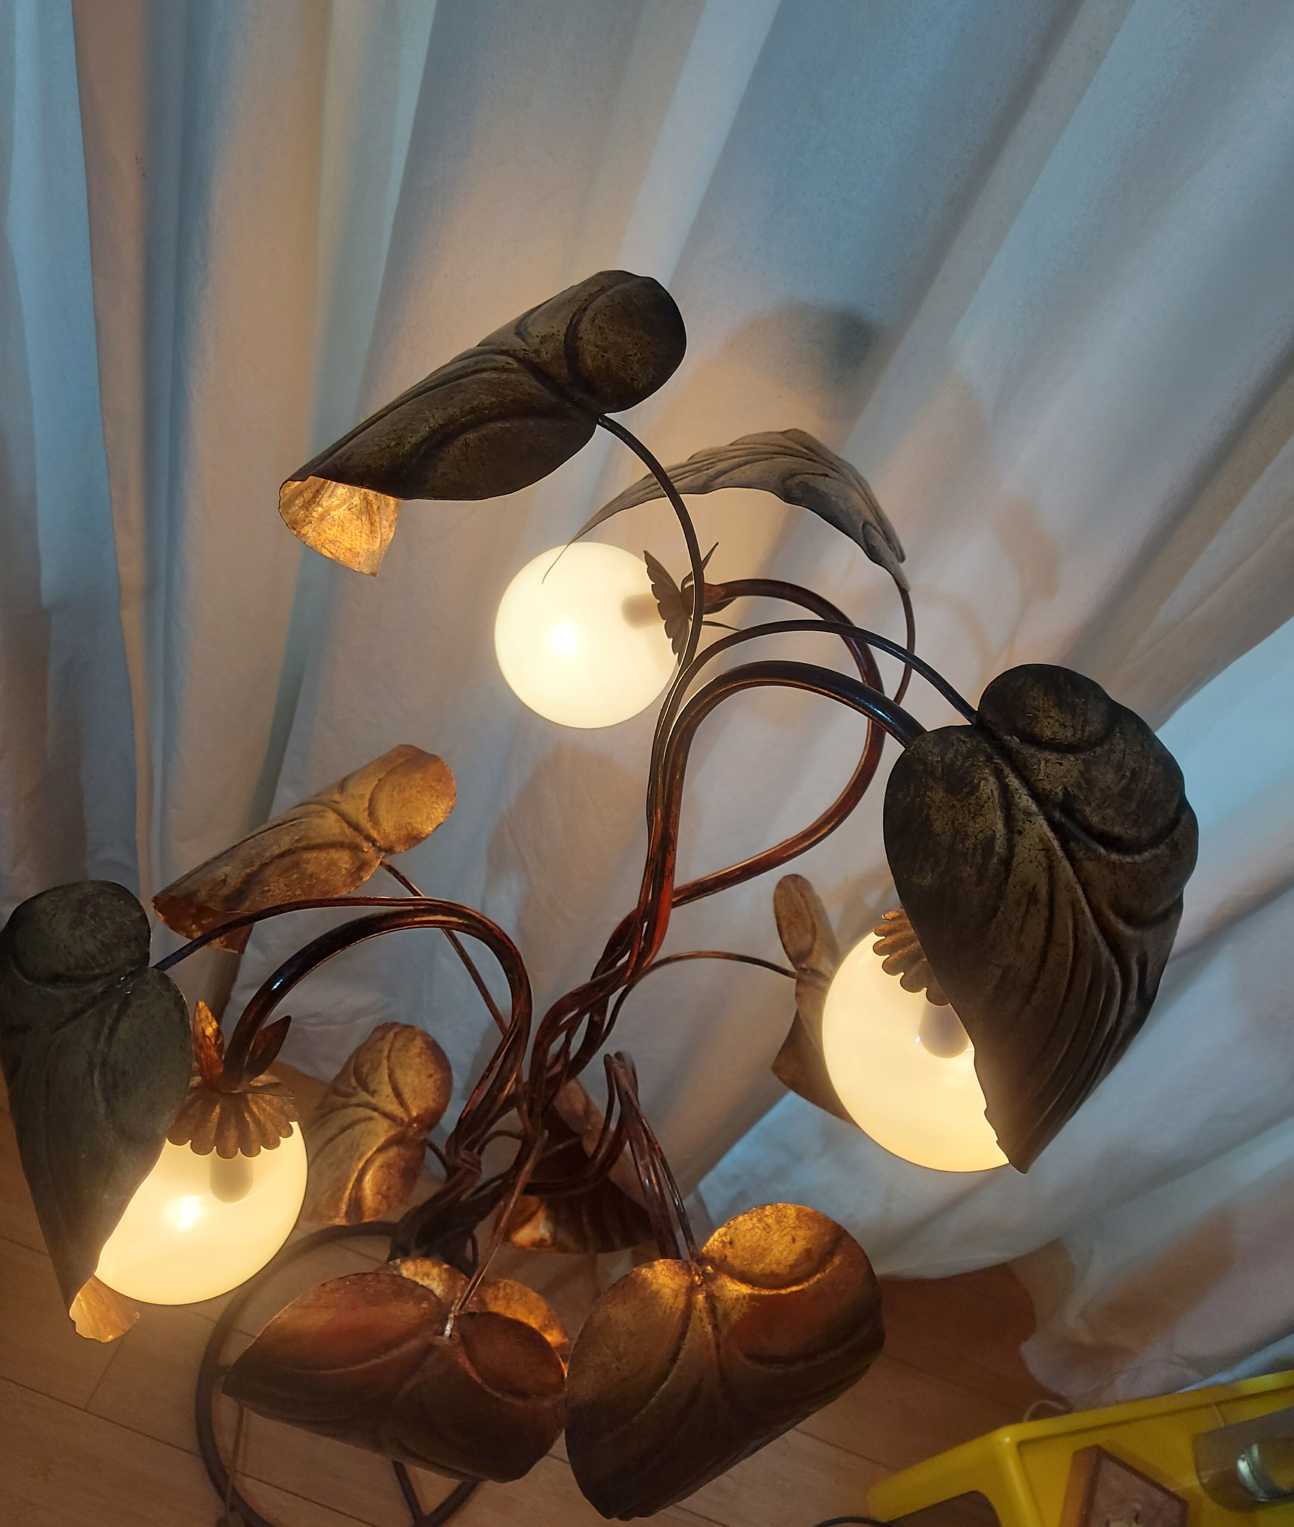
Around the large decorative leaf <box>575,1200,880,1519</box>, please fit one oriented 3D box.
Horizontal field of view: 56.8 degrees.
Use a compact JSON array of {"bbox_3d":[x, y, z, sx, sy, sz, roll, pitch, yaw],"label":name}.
[{"bbox_3d":[0.046,0.355,0.707,0.148,0.215,0.092,12,29,-16],"label":"large decorative leaf"}]

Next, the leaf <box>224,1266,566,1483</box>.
[{"bbox_3d":[-0.148,0.358,0.700,0.190,0.100,0.090,18,50,-4],"label":"leaf"}]

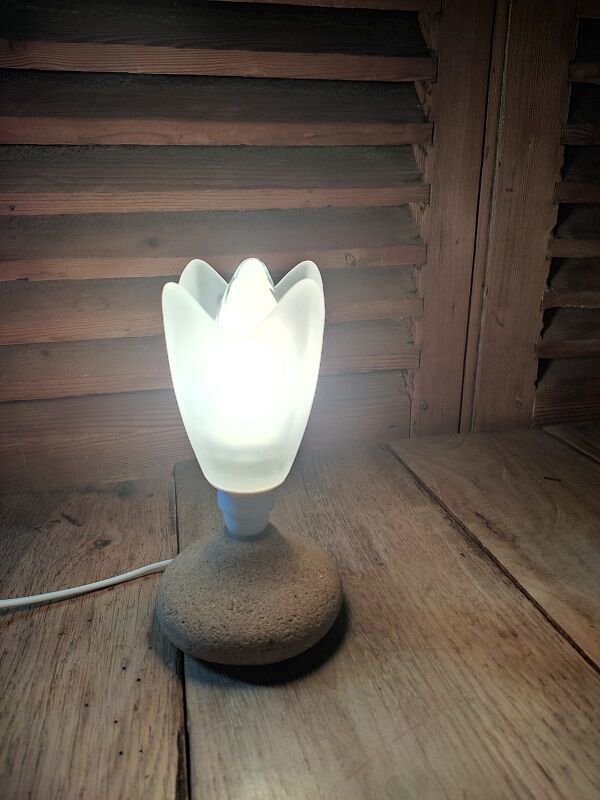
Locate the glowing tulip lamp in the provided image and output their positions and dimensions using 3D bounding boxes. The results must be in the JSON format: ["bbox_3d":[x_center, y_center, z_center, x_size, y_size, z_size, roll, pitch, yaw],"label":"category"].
[{"bbox_3d":[-0.029,0.035,0.326,0.108,0.218,0.104,0,19,0],"label":"glowing tulip lamp"}]

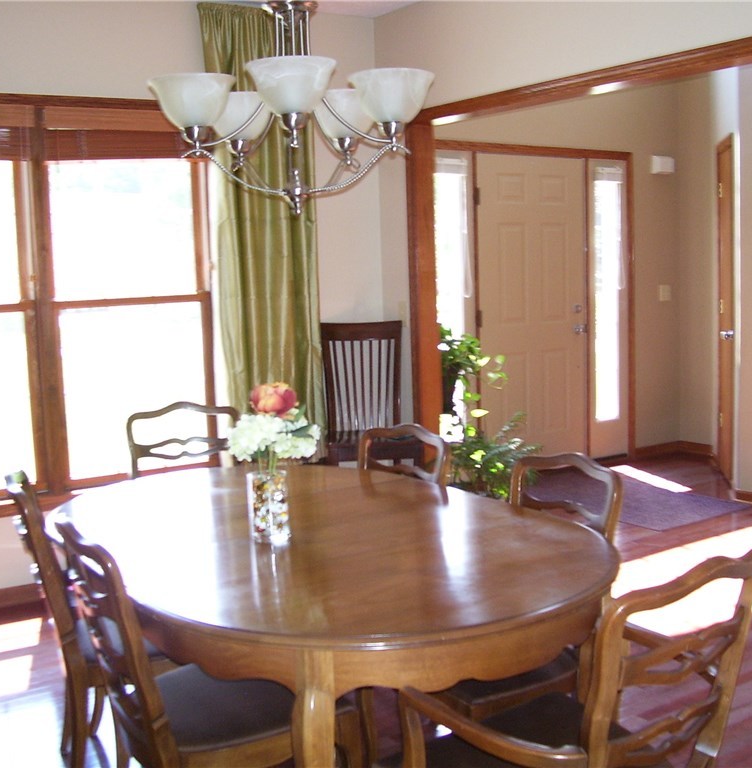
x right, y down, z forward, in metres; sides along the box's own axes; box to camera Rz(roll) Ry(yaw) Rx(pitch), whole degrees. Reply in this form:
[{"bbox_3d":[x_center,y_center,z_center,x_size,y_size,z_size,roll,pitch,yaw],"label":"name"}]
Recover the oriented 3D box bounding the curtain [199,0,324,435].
[{"bbox_3d":[-0.521,-0.669,4.789,0.560,2.150,0.120,-6,8,-33],"label":"curtain"}]

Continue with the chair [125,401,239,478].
[{"bbox_3d":[-0.634,0.542,3.635,0.510,0.910,0.540,-4,7,-18],"label":"chair"}]

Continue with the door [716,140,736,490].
[{"bbox_3d":[2.152,-0.426,6.215,0.050,2.050,0.700,0,7,12],"label":"door"}]

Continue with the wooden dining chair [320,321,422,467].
[{"bbox_3d":[-0.025,0.260,5.018,0.460,1.100,0.500,-2,7,1],"label":"wooden dining chair"}]

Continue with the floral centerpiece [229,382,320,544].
[{"bbox_3d":[-0.257,0.187,2.430,0.220,0.381,0.220,-2,7,-4],"label":"floral centerpiece"}]

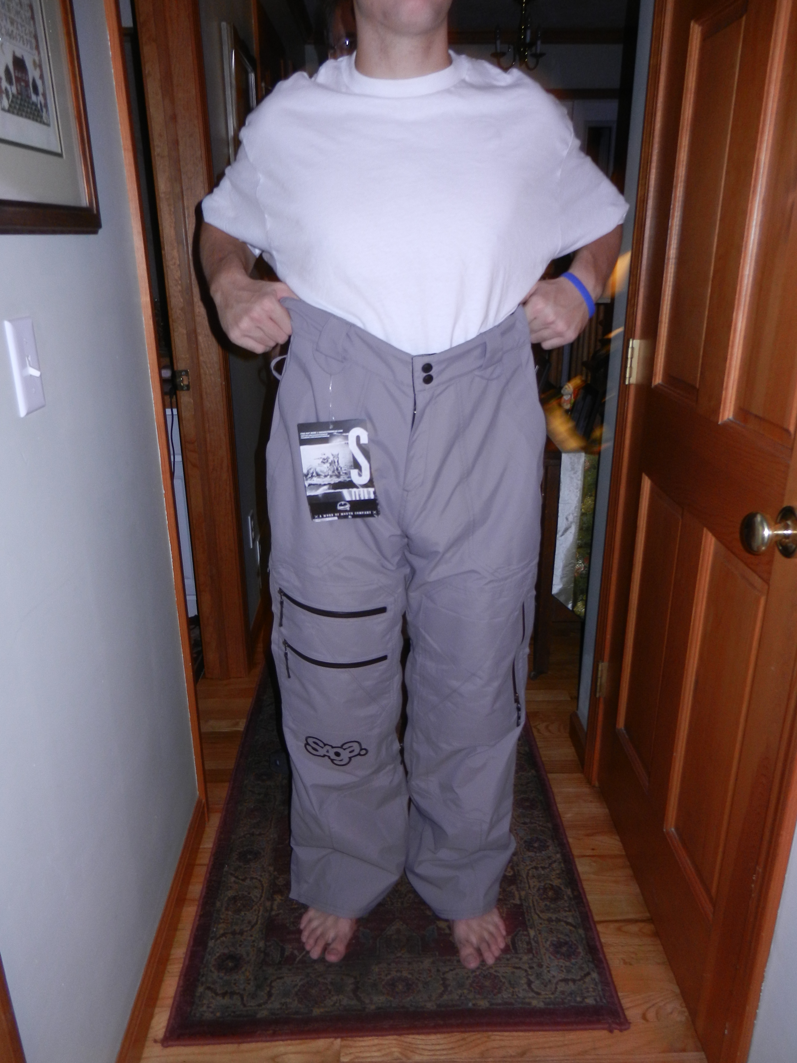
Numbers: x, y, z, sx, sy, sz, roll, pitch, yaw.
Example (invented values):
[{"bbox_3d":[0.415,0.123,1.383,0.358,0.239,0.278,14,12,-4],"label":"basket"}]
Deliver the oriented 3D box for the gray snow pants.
[{"bbox_3d":[0.015,0.189,1.395,0.460,1.170,0.300,0,20,1],"label":"gray snow pants"}]

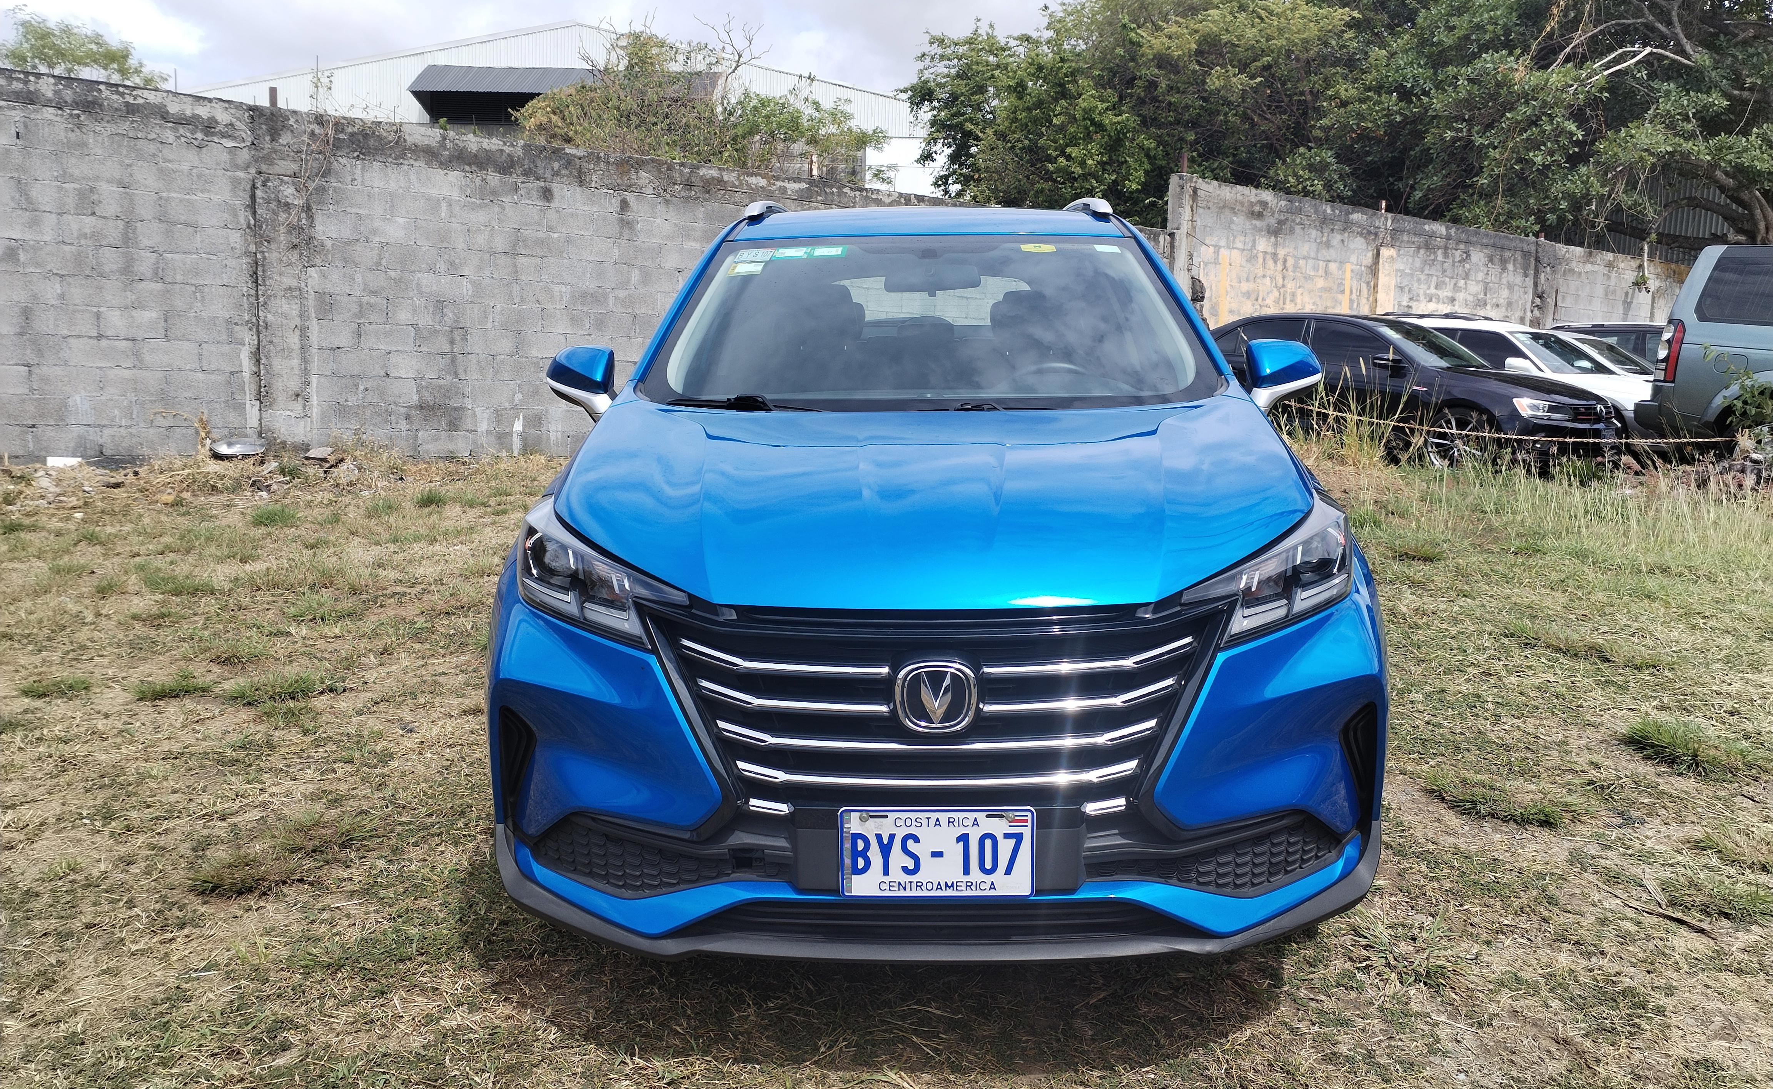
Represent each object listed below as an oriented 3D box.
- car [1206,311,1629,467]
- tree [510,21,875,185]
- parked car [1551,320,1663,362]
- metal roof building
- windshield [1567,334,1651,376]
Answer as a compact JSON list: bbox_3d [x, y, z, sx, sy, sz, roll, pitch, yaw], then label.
[{"bbox_3d":[4.880,-1.570,14.900,1.790,1.450,4.640,-5,10,-40],"label":"car"},{"bbox_3d":[-1.850,-2.850,14.600,3.100,3.700,2.500,5,8,33],"label":"tree"},{"bbox_3d":[11.100,-2.350,20.300,1.830,1.700,4.550,-5,10,-40],"label":"parked car"},{"bbox_3d":[-9.200,-10.200,51.000,24.000,10.500,20.000,1,7,0],"label":"metal roof building"},{"bbox_3d":[9.000,-2.360,18.500,1.400,0.500,0.750,-5,9,-40],"label":"windshield"}]

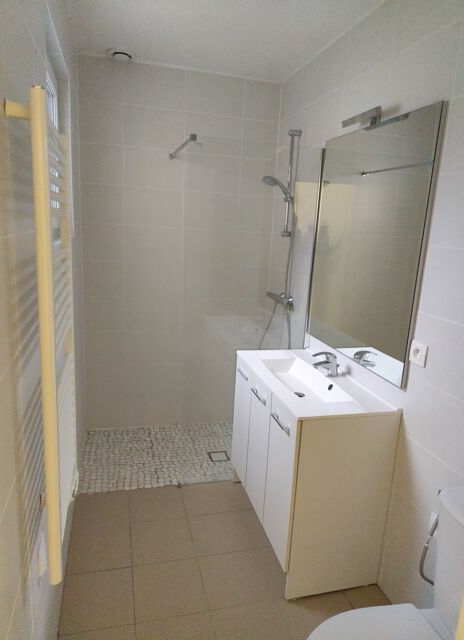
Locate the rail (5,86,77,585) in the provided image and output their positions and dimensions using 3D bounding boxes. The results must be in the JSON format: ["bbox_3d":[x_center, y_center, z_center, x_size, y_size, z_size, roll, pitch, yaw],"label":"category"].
[{"bbox_3d":[-0.510,0.060,1.223,0.078,1.215,0.515,0,13,-15],"label":"rail"}]

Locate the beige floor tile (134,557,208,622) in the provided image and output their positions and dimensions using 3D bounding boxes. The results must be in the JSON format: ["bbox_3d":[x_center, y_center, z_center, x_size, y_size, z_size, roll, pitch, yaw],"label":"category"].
[{"bbox_3d":[-0.269,1.158,1.834,0.293,0.010,0.293,0,13,-15],"label":"beige floor tile"}]

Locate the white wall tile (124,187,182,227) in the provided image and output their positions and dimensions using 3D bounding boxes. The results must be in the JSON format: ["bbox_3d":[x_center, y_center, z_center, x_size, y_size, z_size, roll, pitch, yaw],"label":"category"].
[{"bbox_3d":[-0.532,-0.769,2.905,0.400,0.250,0.010,0,13,-15],"label":"white wall tile"}]

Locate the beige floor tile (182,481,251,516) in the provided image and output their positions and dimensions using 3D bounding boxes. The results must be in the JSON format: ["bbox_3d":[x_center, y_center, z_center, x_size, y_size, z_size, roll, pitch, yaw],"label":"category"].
[{"bbox_3d":[-0.120,1.028,2.457,0.318,0.010,0.281,0,13,-15],"label":"beige floor tile"}]

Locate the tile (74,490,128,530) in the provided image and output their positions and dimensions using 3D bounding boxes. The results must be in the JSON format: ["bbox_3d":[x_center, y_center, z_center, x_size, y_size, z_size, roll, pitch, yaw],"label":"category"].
[{"bbox_3d":[-0.702,1.030,2.307,0.290,0.010,0.289,0,13,-15],"label":"tile"}]

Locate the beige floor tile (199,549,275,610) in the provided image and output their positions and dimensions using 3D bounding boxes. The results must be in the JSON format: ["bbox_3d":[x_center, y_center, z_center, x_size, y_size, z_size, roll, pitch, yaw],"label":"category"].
[{"bbox_3d":[0.013,1.157,1.910,0.293,0.010,0.293,0,13,-15],"label":"beige floor tile"}]

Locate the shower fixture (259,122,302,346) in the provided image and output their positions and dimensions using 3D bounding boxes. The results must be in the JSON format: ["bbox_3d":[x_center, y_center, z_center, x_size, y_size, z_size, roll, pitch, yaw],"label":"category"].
[{"bbox_3d":[0.274,-0.462,2.766,0.235,1.460,0.280,0,13,-15],"label":"shower fixture"}]

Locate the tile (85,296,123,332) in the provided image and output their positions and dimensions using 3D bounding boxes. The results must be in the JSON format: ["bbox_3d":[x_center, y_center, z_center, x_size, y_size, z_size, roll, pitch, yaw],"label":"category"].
[{"bbox_3d":[-0.895,-0.035,2.980,0.273,0.250,0.010,0,13,-15],"label":"tile"}]

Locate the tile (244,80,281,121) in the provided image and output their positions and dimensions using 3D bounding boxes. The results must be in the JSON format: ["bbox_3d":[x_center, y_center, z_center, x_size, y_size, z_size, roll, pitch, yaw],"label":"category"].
[{"bbox_3d":[0.216,-1.510,2.943,0.268,0.257,0.010,0,13,-15],"label":"tile"}]

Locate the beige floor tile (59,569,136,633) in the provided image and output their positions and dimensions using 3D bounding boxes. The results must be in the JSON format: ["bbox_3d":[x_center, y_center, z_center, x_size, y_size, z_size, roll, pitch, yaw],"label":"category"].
[{"bbox_3d":[-0.556,1.158,1.760,0.290,0.010,0.290,0,13,-15],"label":"beige floor tile"}]

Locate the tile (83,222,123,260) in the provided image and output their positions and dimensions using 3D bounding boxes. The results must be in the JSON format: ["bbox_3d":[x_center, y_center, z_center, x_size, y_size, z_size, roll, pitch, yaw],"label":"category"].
[{"bbox_3d":[-0.870,-0.523,2.872,0.273,0.250,0.010,0,13,-15],"label":"tile"}]

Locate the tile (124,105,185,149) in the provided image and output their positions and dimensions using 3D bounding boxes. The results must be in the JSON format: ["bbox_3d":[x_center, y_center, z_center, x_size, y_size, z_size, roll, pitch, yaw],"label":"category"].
[{"bbox_3d":[-0.506,-1.258,2.807,0.400,0.251,0.010,0,13,-15],"label":"tile"}]

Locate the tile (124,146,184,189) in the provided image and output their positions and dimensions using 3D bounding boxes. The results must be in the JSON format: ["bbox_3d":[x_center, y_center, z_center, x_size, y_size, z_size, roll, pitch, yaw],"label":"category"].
[{"bbox_3d":[-0.519,-1.013,2.861,0.400,0.251,0.010,0,13,-15],"label":"tile"}]

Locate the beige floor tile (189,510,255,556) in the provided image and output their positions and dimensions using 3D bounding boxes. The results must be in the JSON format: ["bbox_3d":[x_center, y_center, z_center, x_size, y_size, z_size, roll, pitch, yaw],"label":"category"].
[{"bbox_3d":[-0.062,1.091,2.186,0.293,0.010,0.293,0,13,-15],"label":"beige floor tile"}]

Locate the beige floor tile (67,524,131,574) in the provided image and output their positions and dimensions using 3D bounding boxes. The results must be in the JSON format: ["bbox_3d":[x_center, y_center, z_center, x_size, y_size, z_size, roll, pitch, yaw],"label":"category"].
[{"bbox_3d":[-0.629,1.094,2.034,0.290,0.010,0.290,0,13,-15],"label":"beige floor tile"}]

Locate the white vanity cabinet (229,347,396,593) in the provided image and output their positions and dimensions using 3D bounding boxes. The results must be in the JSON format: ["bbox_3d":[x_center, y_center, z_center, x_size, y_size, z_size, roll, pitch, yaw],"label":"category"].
[{"bbox_3d":[0.341,0.682,2.169,0.459,0.838,0.869,0,13,-15],"label":"white vanity cabinet"}]

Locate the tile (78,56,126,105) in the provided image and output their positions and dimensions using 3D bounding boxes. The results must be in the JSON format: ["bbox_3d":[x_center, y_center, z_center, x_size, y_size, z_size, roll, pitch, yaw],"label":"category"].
[{"bbox_3d":[-0.819,-1.501,2.657,0.273,0.254,0.010,0,13,-15],"label":"tile"}]

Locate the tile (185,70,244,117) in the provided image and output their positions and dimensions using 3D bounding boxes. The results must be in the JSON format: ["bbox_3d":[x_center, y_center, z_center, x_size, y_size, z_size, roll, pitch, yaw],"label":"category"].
[{"bbox_3d":[-0.107,-1.508,2.856,0.400,0.257,0.010,0,13,-15],"label":"tile"}]

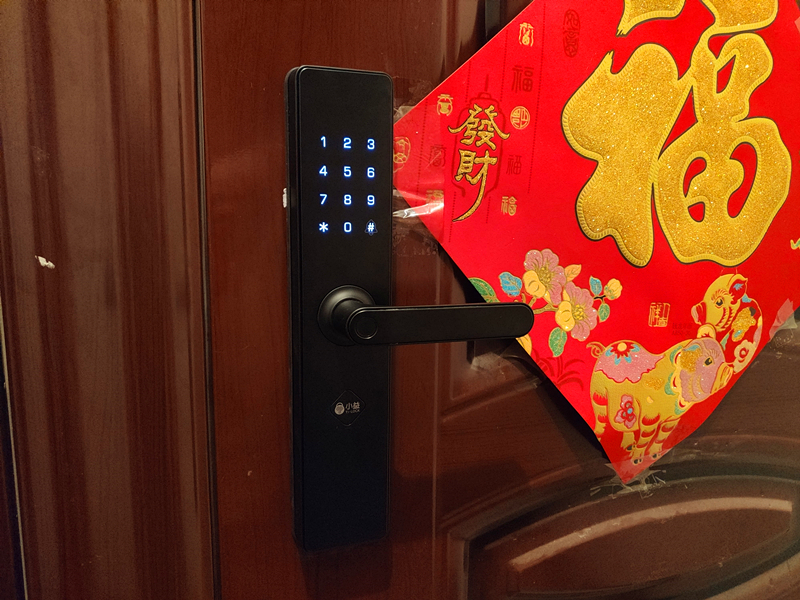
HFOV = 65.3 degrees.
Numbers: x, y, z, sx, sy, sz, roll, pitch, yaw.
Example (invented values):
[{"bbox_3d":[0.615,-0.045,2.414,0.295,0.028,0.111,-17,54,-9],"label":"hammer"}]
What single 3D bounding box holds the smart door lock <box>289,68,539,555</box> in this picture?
[{"bbox_3d":[0.007,0.013,0.428,0.151,0.322,0.073,-3,10,-22],"label":"smart door lock"}]

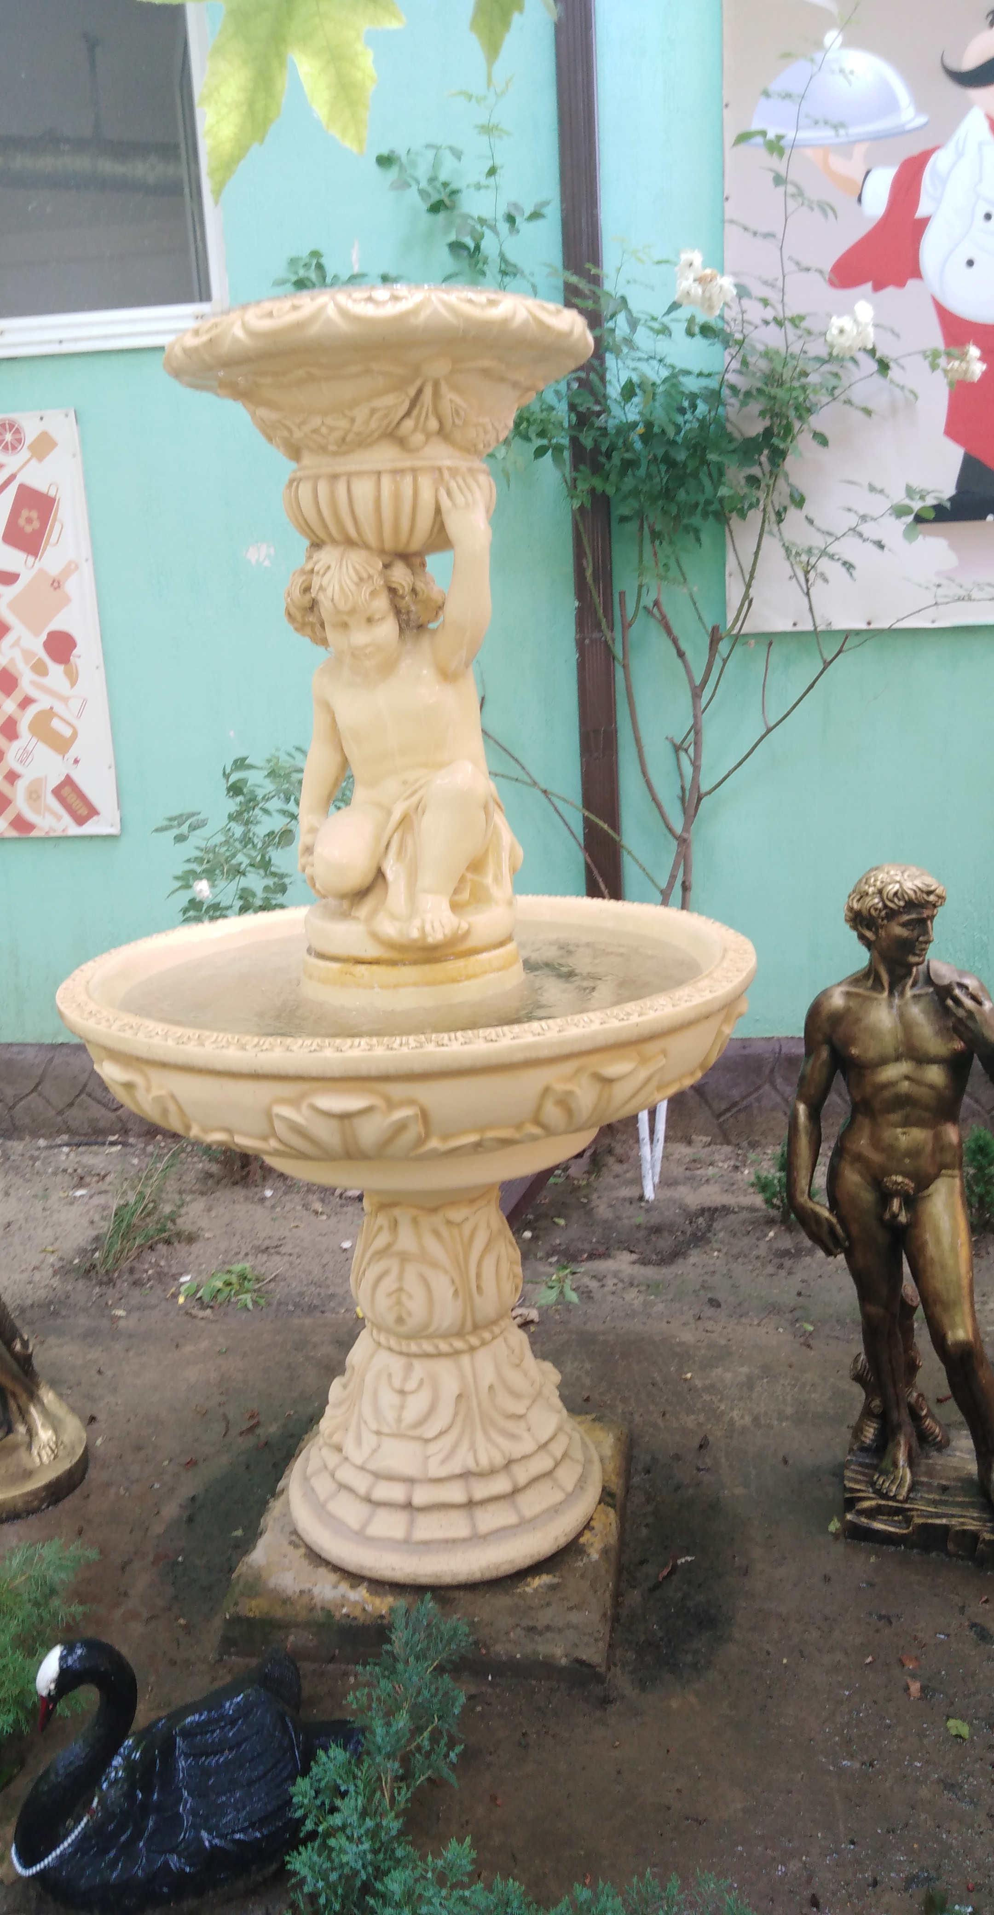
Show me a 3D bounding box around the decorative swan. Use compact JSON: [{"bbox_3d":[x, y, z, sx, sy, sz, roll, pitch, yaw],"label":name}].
[{"bbox_3d":[-0.369,0.930,1.722,0.408,0.333,0.224,-8,14,-21],"label":"decorative swan"}]

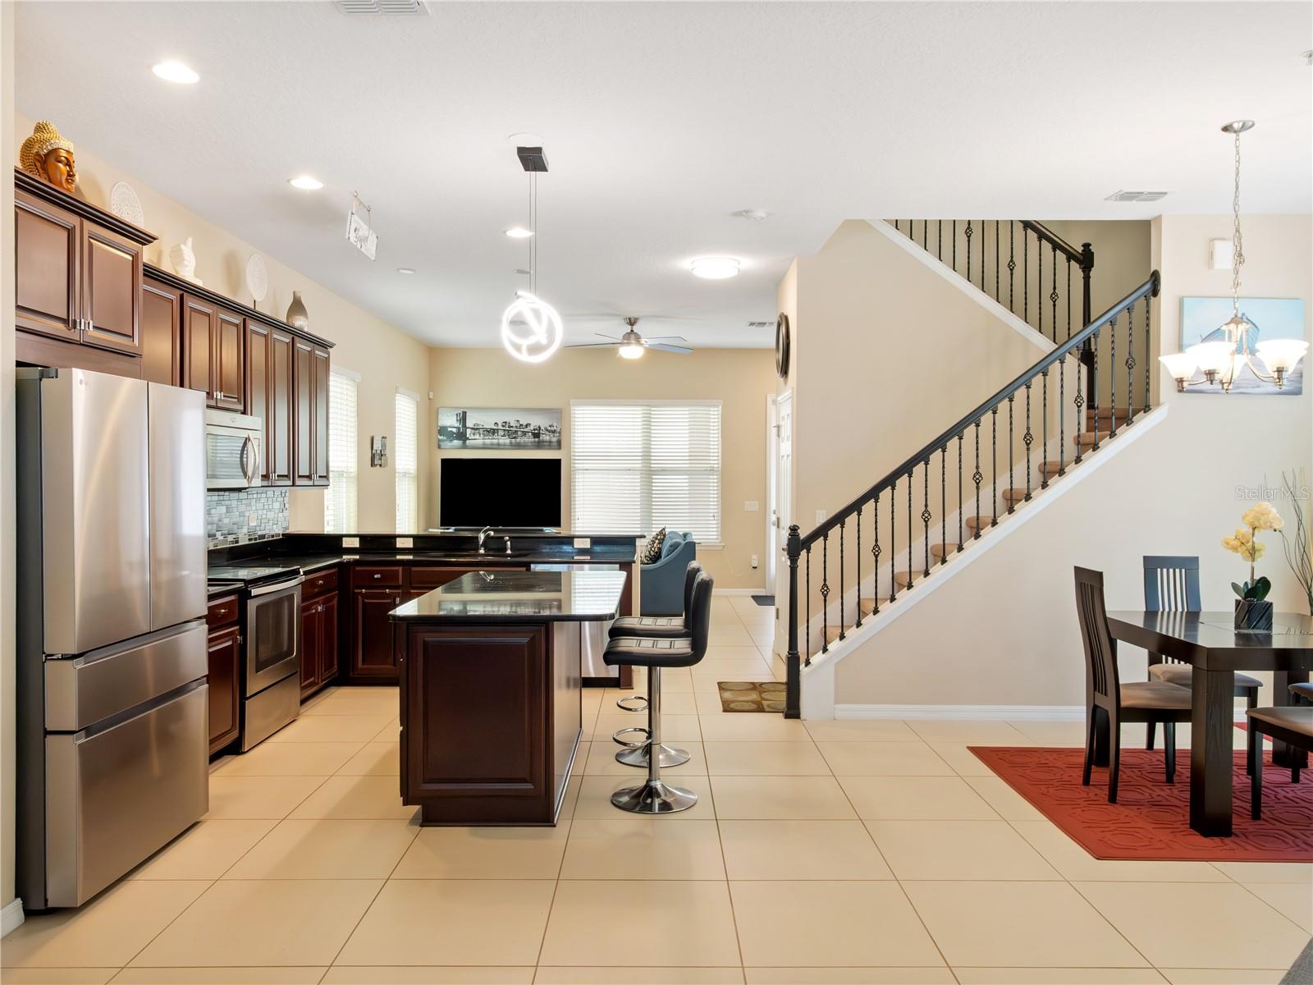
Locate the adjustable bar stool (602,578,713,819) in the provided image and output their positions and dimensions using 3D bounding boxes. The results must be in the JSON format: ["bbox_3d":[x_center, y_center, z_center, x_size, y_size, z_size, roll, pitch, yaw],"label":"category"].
[{"bbox_3d":[0.011,0.883,4.183,0.475,1.045,0.410,0,1,0],"label":"adjustable bar stool"}]

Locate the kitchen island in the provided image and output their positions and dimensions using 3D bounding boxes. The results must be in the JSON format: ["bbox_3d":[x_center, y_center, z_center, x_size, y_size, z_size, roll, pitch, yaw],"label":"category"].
[{"bbox_3d":[-0.637,0.943,4.594,0.928,0.912,1.700,0,1,0],"label":"kitchen island"}]

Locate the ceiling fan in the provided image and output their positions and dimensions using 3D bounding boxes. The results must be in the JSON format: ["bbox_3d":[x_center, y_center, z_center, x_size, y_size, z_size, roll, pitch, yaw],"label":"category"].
[{"bbox_3d":[-0.248,-1.536,9.079,1.300,0.405,1.300,0,1,0],"label":"ceiling fan"}]

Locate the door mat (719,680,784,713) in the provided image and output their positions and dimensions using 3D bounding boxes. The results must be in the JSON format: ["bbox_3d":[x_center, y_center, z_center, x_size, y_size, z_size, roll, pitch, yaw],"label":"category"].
[{"bbox_3d":[0.681,1.374,6.180,0.515,0.010,0.840,0,1,0],"label":"door mat"}]

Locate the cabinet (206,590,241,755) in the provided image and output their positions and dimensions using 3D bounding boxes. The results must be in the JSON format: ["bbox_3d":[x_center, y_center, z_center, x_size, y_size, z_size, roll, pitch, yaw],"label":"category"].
[{"bbox_3d":[-2.516,0.959,4.599,0.630,0.875,0.510,0,1,0],"label":"cabinet"}]

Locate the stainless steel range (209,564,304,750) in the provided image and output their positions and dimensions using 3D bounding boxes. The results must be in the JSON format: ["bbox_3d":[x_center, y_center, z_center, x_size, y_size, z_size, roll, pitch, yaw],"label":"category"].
[{"bbox_3d":[-2.504,0.930,5.261,0.675,0.915,0.745,0,1,0],"label":"stainless steel range"}]

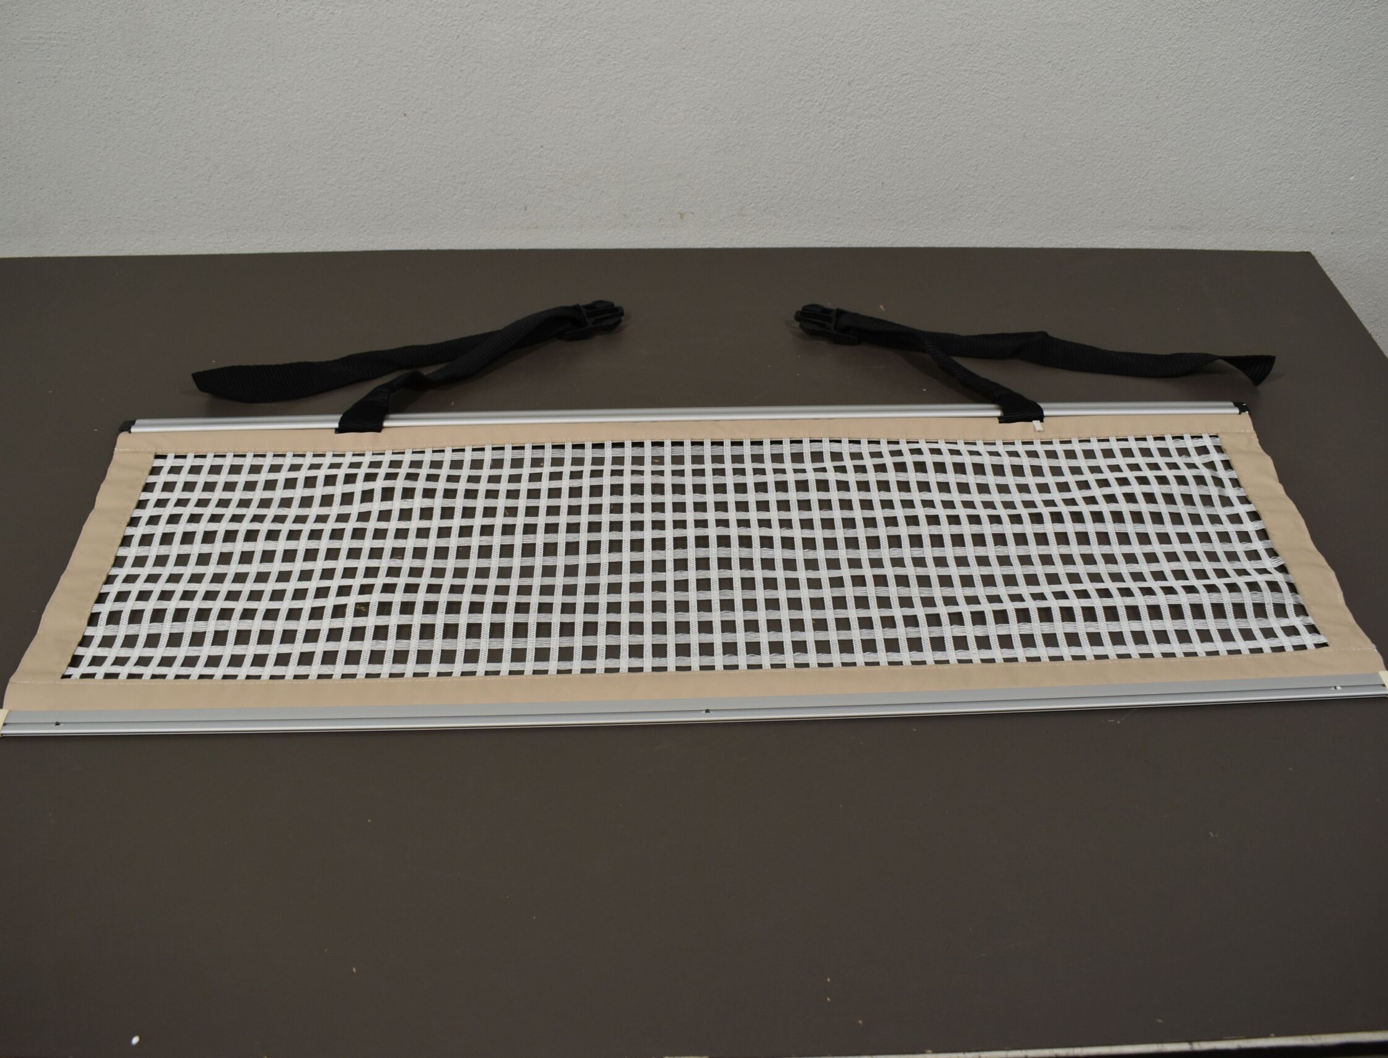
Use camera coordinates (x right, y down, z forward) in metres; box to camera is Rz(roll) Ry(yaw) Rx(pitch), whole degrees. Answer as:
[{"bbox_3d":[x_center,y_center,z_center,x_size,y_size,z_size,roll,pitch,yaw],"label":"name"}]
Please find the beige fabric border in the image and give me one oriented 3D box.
[{"bbox_3d":[0.008,0.008,1.022,1.076,0.012,0.319,-1,46,-3],"label":"beige fabric border"}]

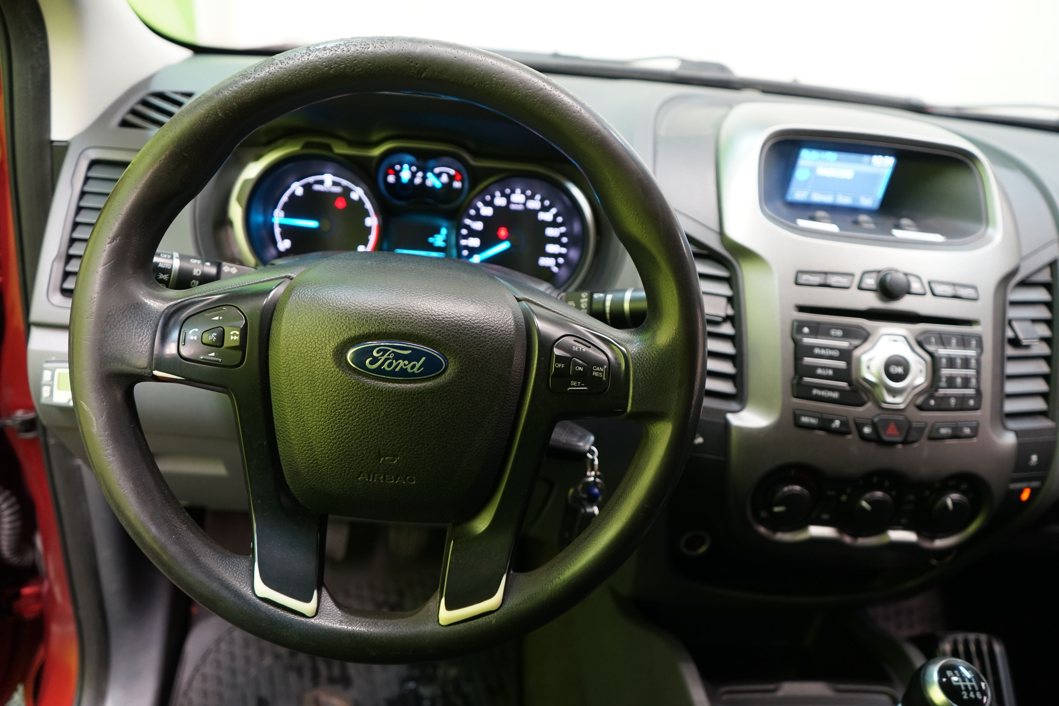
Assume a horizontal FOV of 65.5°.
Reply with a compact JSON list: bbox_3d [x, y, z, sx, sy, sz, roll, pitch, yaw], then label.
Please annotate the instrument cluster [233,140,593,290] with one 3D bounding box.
[{"bbox_3d":[-0.102,-0.114,0.740,0.322,0.145,0.070,4,-1,-7],"label":"instrument cluster"}]

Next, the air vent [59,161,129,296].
[{"bbox_3d":[-0.386,-0.110,0.745,0.066,0.130,0.035,4,1,-7],"label":"air vent"}]

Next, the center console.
[{"bbox_3d":[0.288,-0.012,0.700,0.315,0.385,0.120,4,-6,-7],"label":"center console"}]

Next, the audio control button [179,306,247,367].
[{"bbox_3d":[-0.195,-0.010,0.508,0.040,0.037,0.013,4,1,-7],"label":"audio control button"}]

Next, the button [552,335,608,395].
[{"bbox_3d":[0.033,0.008,0.538,0.039,0.037,0.013,4,1,-7],"label":"button"}]

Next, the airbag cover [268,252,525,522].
[{"bbox_3d":[-0.081,0.021,0.518,0.154,0.165,0.055,4,1,-7],"label":"airbag cover"}]

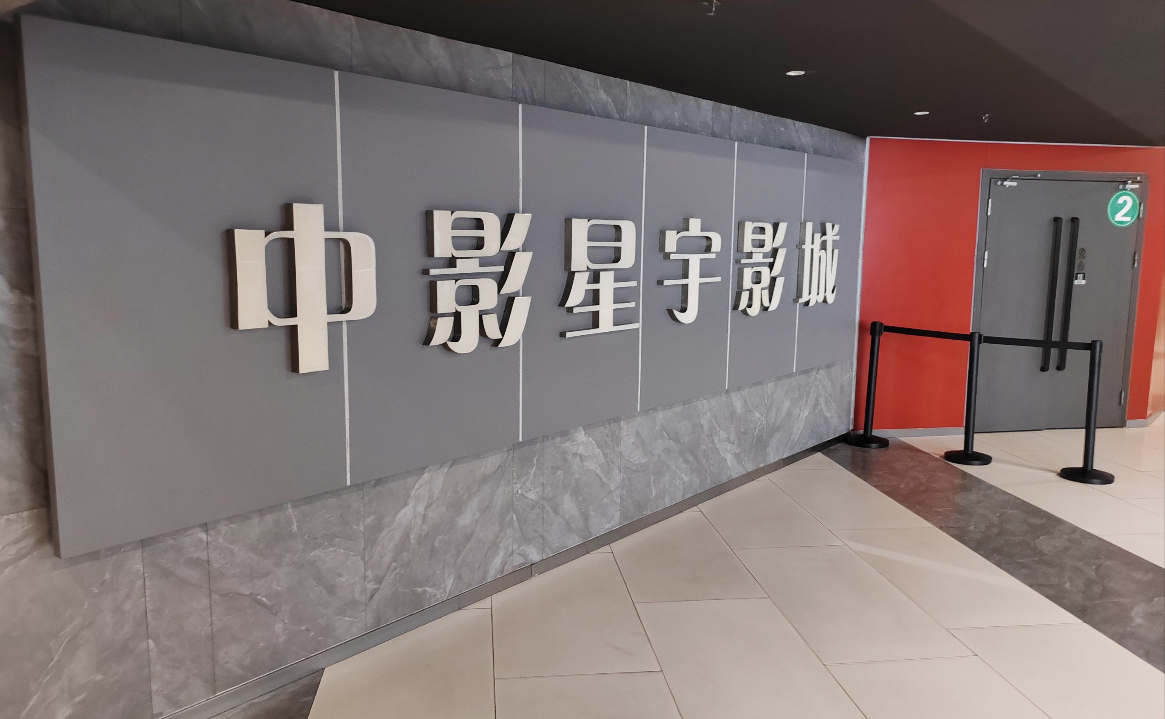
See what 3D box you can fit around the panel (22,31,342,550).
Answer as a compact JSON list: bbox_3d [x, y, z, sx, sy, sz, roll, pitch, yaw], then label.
[{"bbox_3d":[-1.129,-0.207,2.744,0.040,1.408,0.947,7,10,38],"label":"panel"}]

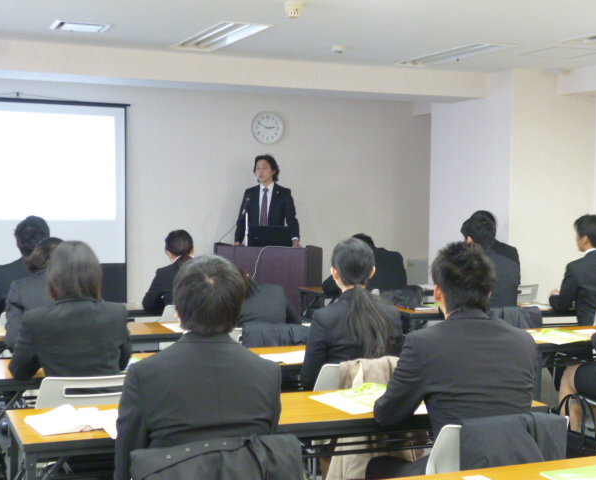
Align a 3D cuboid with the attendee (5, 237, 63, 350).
[{"bbox_3d":[-1.161,0.581,4.596,0.450,1.200,0.700,0,3,-14],"label":"attendee"}]

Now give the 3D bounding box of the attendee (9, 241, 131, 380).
[{"bbox_3d":[-0.878,0.609,3.675,0.440,1.240,0.700,0,3,-20],"label":"attendee"}]

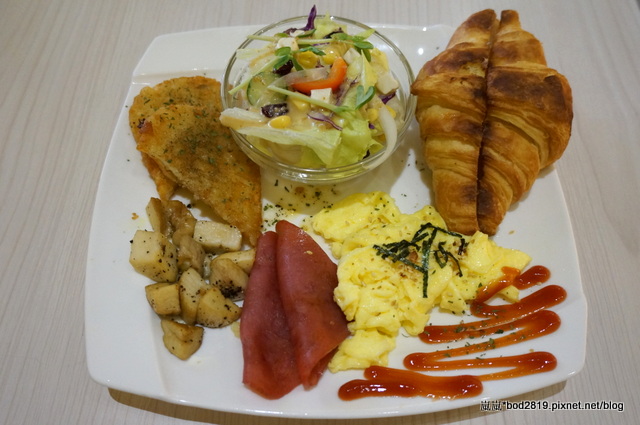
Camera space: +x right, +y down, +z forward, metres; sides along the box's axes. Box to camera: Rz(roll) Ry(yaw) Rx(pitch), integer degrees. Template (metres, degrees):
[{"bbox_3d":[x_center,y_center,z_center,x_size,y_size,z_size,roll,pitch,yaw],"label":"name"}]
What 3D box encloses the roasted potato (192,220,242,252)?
[{"bbox_3d":[-0.058,0.014,0.335,0.029,0.014,0.014,9,63,5],"label":"roasted potato"}]

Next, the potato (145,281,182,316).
[{"bbox_3d":[-0.085,0.047,0.318,0.017,0.016,0.017,0,63,0],"label":"potato"}]

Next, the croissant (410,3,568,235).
[{"bbox_3d":[0.099,-0.061,0.349,0.090,0.056,0.149,6,63,3],"label":"croissant"}]

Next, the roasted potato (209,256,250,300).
[{"bbox_3d":[-0.050,0.036,0.323,0.017,0.018,0.018,18,64,9],"label":"roasted potato"}]

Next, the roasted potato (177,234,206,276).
[{"bbox_3d":[-0.072,0.024,0.330,0.015,0.017,0.019,-9,63,-5],"label":"roasted potato"}]

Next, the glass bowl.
[{"bbox_3d":[-0.001,-0.058,0.352,0.111,0.048,0.111,0,63,0],"label":"glass bowl"}]

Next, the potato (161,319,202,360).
[{"bbox_3d":[-0.073,0.067,0.309,0.018,0.015,0.019,9,63,5],"label":"potato"}]

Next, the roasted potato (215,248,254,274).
[{"bbox_3d":[-0.046,0.028,0.328,0.026,0.014,0.014,-6,63,-3],"label":"roasted potato"}]

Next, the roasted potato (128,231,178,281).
[{"bbox_3d":[-0.092,0.025,0.328,0.018,0.020,0.023,18,64,9],"label":"roasted potato"}]

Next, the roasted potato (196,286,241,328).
[{"bbox_3d":[-0.054,0.051,0.316,0.021,0.017,0.017,18,64,9],"label":"roasted potato"}]

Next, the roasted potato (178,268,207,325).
[{"bbox_3d":[-0.069,0.046,0.318,0.015,0.018,0.030,-4,63,-2],"label":"roasted potato"}]

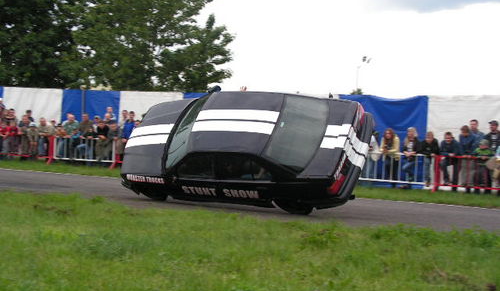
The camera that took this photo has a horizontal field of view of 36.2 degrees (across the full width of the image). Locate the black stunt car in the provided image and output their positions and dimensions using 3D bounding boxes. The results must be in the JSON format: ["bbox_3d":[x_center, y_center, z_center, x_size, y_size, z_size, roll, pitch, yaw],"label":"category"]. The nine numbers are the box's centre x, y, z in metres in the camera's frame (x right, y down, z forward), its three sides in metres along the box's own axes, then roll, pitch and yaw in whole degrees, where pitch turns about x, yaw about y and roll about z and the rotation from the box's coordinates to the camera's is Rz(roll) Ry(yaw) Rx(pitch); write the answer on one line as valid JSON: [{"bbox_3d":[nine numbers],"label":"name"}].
[{"bbox_3d":[-0.208,-0.005,12.550,4.420,1.730,1.370,2,-35,31],"label":"black stunt car"}]

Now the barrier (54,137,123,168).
[{"bbox_3d":[-5.900,0.240,27.400,2.500,1.000,0.500,3,1,22],"label":"barrier"}]

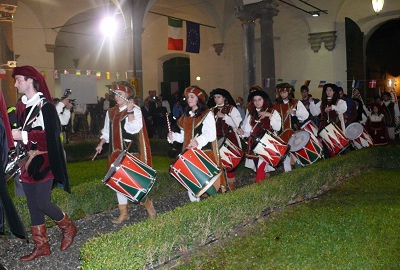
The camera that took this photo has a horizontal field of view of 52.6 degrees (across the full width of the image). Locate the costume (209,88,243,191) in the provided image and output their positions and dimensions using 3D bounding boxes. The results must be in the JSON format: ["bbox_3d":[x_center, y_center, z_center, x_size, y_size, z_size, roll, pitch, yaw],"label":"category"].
[{"bbox_3d":[0.402,0.096,6.500,0.540,1.660,0.440,3,7,38],"label":"costume"}]

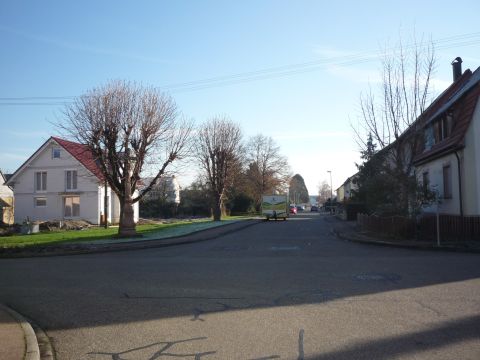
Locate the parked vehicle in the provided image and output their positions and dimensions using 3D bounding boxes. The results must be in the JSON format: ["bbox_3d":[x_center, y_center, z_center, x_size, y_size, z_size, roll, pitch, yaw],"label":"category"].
[{"bbox_3d":[3.620,2.808,44.513,2.250,2.500,5.800,0,-3,8],"label":"parked vehicle"}]

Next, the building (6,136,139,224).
[{"bbox_3d":[-16.900,0.235,46.356,10.800,8.500,9.200,-1,-3,16],"label":"building"}]

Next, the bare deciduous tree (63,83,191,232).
[{"bbox_3d":[-5.497,-1.082,21.391,6.400,7.500,6.200,0,-3,9],"label":"bare deciduous tree"}]

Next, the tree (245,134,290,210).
[{"bbox_3d":[3.905,-0.749,63.135,6.800,11.600,6.800,0,-3,9],"label":"tree"}]

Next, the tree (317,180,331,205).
[{"bbox_3d":[21.642,3.892,114.959,3.900,8.000,3.900,0,-3,9],"label":"tree"}]

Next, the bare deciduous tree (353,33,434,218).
[{"bbox_3d":[8.411,-2.582,24.177,4.600,10.800,4.500,0,-3,9],"label":"bare deciduous tree"}]

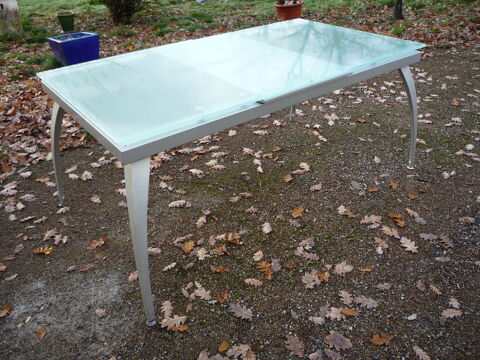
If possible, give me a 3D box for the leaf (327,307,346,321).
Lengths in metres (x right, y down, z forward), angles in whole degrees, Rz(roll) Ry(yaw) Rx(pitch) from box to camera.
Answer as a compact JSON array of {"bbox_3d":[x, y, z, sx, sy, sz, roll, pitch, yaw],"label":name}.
[{"bbox_3d":[0.393,0.545,1.695,0.077,0.020,0.062,2,32,4],"label":"leaf"}]

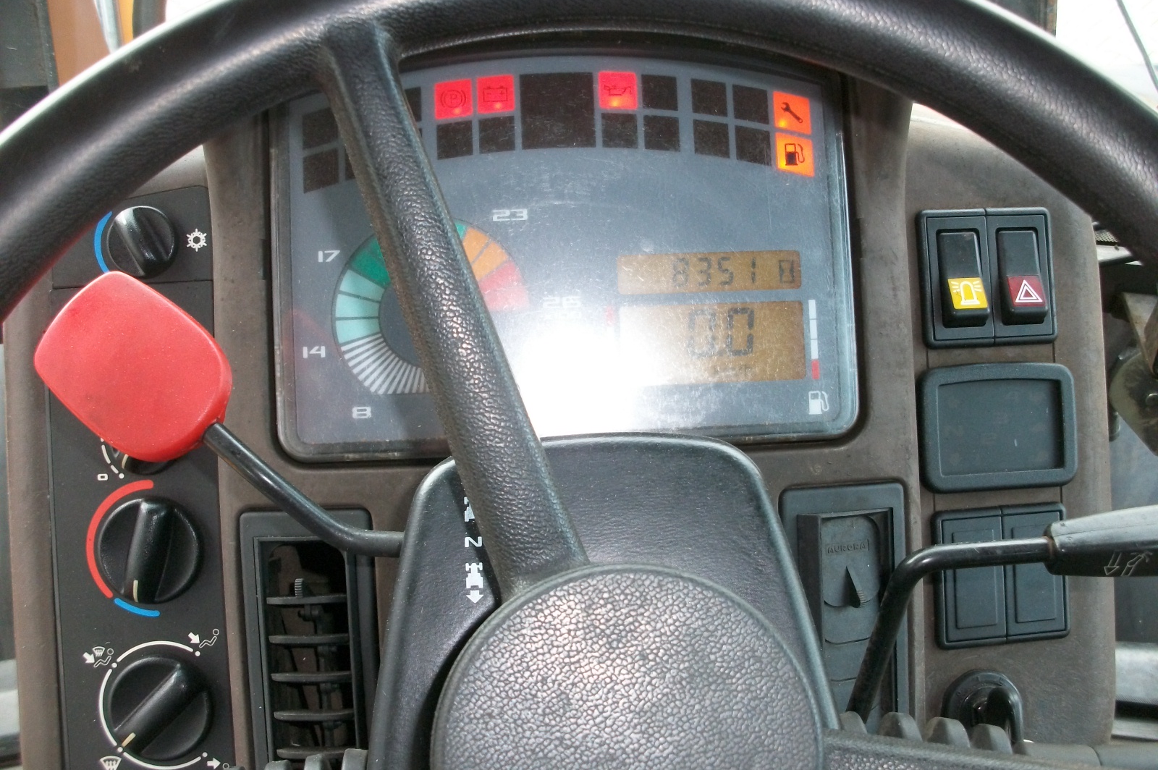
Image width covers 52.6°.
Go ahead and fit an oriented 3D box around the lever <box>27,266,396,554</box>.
[{"bbox_3d":[-0.104,0.017,0.367,0.128,0.046,0.033,36,0,-12],"label":"lever"}]

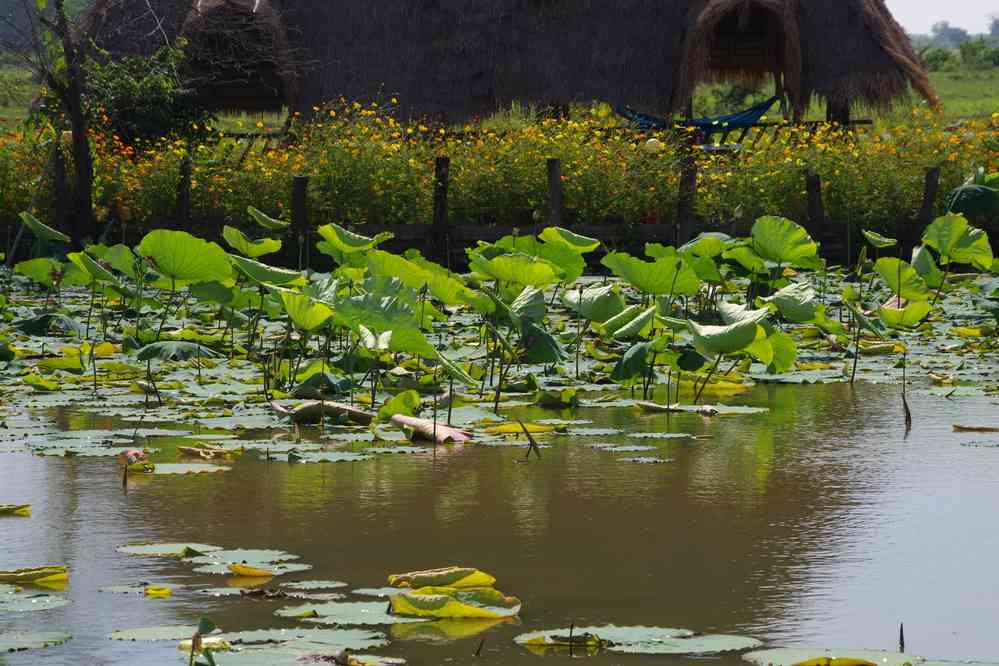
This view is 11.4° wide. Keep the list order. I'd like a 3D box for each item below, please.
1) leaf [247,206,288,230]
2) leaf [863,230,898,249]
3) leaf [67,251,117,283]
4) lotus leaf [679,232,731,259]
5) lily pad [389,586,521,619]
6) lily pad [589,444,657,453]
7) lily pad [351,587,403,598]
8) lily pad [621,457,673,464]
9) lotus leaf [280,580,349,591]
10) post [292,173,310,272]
[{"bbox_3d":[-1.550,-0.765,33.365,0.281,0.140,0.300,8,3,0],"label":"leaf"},{"bbox_3d":[2.679,-0.657,35.118,0.253,0.110,0.215,0,3,0],"label":"leaf"},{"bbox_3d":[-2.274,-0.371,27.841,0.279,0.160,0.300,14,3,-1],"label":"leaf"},{"bbox_3d":[1.568,-0.668,38.105,0.405,0.198,0.380,0,3,0],"label":"lotus leaf"},{"bbox_3d":[-0.136,0.809,15.077,0.399,0.070,0.280,0,3,0],"label":"lily pad"},{"bbox_3d":[0.547,0.510,22.035,0.291,0.020,0.291,0,3,0],"label":"lily pad"},{"bbox_3d":[-0.372,0.845,16.287,0.228,0.020,0.228,0,3,0],"label":"lily pad"},{"bbox_3d":[0.630,0.546,21.405,0.223,0.020,0.223,0,3,0],"label":"lily pad"},{"bbox_3d":[-0.696,0.942,18.783,0.255,0.025,0.302,0,3,0],"label":"lotus leaf"},{"bbox_3d":[-1.804,-1.004,45.496,0.144,0.870,0.150,0,3,0],"label":"post"}]

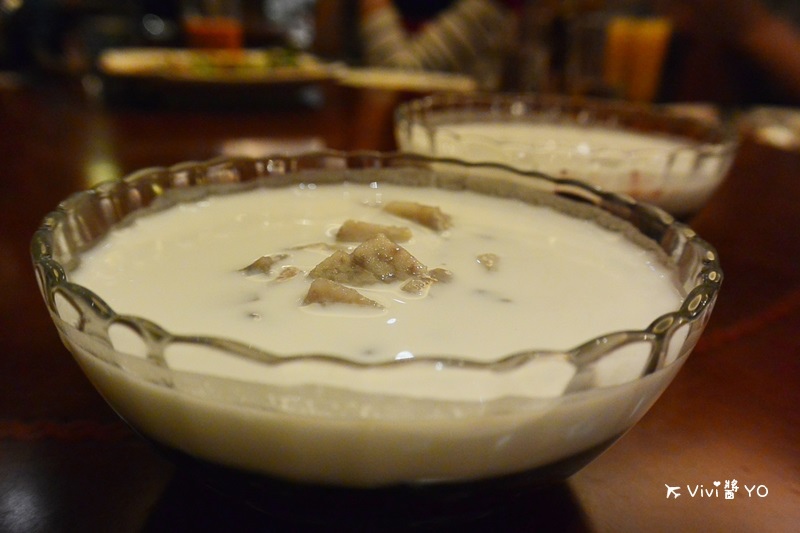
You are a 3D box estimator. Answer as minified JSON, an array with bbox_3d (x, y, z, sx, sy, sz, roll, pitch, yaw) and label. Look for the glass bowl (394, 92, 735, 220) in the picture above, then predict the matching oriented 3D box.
[{"bbox_3d":[0.065,-0.035,0.307,0.138,0.060,0.138,3,20,-1],"label":"glass bowl"}]

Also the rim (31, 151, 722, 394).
[{"bbox_3d":[-0.004,-0.008,0.158,0.139,0.011,0.139,3,20,0],"label":"rim"}]

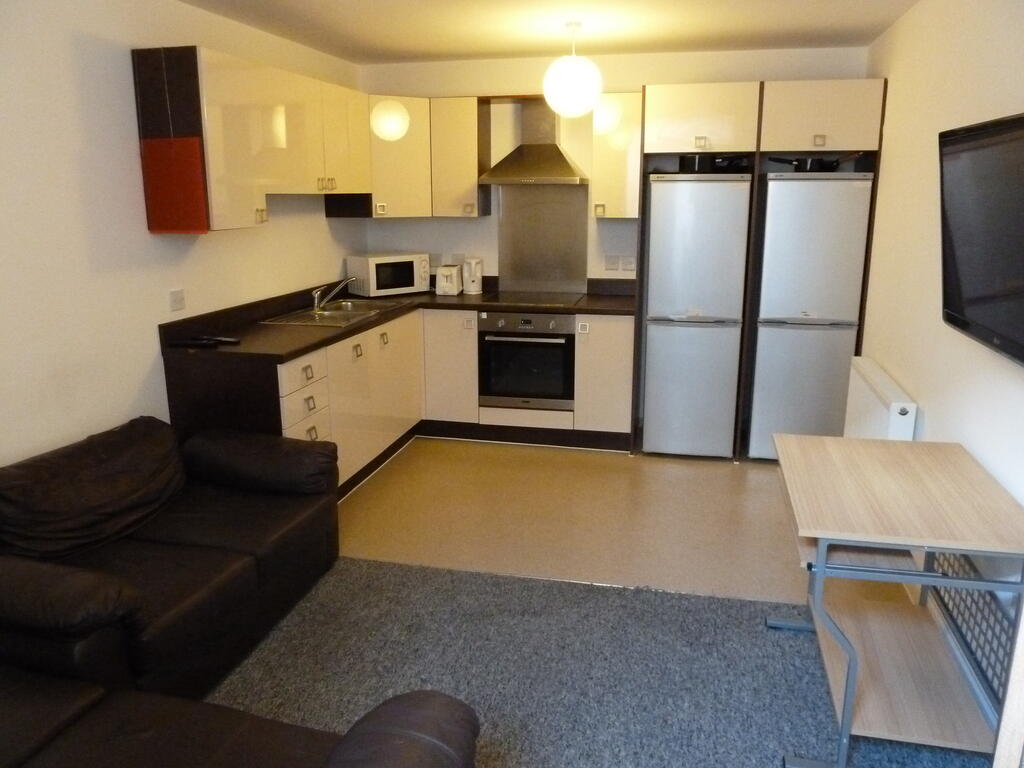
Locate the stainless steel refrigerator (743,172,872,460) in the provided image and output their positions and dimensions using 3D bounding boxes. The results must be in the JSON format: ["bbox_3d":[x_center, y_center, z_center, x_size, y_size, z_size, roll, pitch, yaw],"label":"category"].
[{"bbox_3d":[1.693,-0.393,4.327,0.540,1.631,0.575,3,14,14],"label":"stainless steel refrigerator"}]

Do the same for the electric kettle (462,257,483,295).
[{"bbox_3d":[-0.262,-0.726,5.002,0.140,0.230,0.195,-1,14,-3],"label":"electric kettle"}]

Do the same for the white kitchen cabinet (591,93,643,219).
[{"bbox_3d":[0.659,-1.383,4.519,0.300,0.719,0.315,3,14,14],"label":"white kitchen cabinet"}]

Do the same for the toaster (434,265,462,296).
[{"bbox_3d":[-0.415,-0.702,4.979,0.145,0.183,0.255,1,14,3],"label":"toaster"}]

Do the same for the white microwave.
[{"bbox_3d":[-0.823,-0.737,4.943,0.448,0.251,0.318,-11,18,-38],"label":"white microwave"}]

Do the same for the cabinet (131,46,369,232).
[{"bbox_3d":[-1.187,-1.171,3.721,0.319,0.724,1.594,3,14,14],"label":"cabinet"}]

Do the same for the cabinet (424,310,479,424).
[{"bbox_3d":[-0.311,-0.172,4.905,0.357,0.715,0.570,3,14,13],"label":"cabinet"}]

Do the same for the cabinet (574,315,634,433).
[{"bbox_3d":[0.617,-0.124,4.670,0.344,0.710,0.600,3,14,14],"label":"cabinet"}]

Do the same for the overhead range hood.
[{"bbox_3d":[0.154,-1.487,4.520,0.600,0.533,0.500,3,14,14],"label":"overhead range hood"}]

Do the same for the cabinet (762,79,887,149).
[{"bbox_3d":[1.655,-1.436,4.053,0.601,0.355,0.600,3,14,14],"label":"cabinet"}]

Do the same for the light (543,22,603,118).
[{"bbox_3d":[0.314,-1.610,3.807,0.300,0.472,0.300,3,14,14],"label":"light"}]

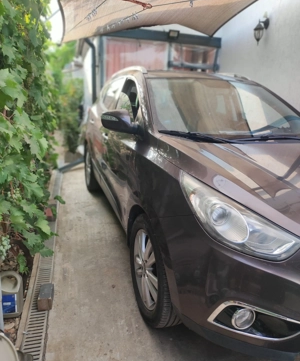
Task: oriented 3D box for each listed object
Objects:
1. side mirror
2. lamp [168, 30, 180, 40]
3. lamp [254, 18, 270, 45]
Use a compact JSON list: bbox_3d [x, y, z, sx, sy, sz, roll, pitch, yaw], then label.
[{"bbox_3d":[-0.234,-0.444,2.211,0.250,0.170,0.130,-1,16,-11],"label":"side mirror"},{"bbox_3d":[0.472,-2.769,5.527,0.200,0.155,0.080,-2,16,-15],"label":"lamp"},{"bbox_3d":[1.718,-2.304,4.503,0.210,0.370,0.160,-2,16,-15],"label":"lamp"}]

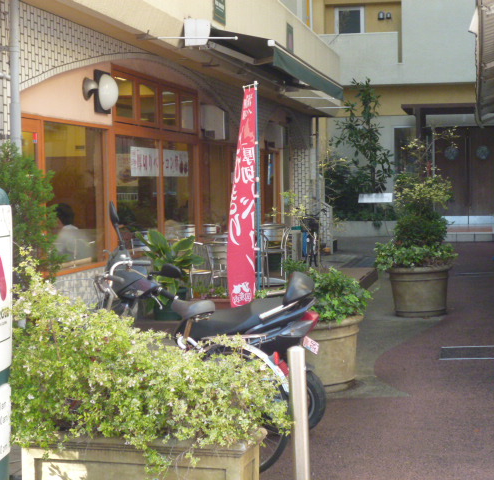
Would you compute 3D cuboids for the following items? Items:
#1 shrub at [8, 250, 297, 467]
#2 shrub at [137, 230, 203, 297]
[{"bbox_3d":[-0.380,0.448,4.400,1.030,0.760,0.620,1,3,12],"label":"shrub"},{"bbox_3d":[-0.729,0.205,11.100,0.620,0.630,0.580,0,3,0],"label":"shrub"}]

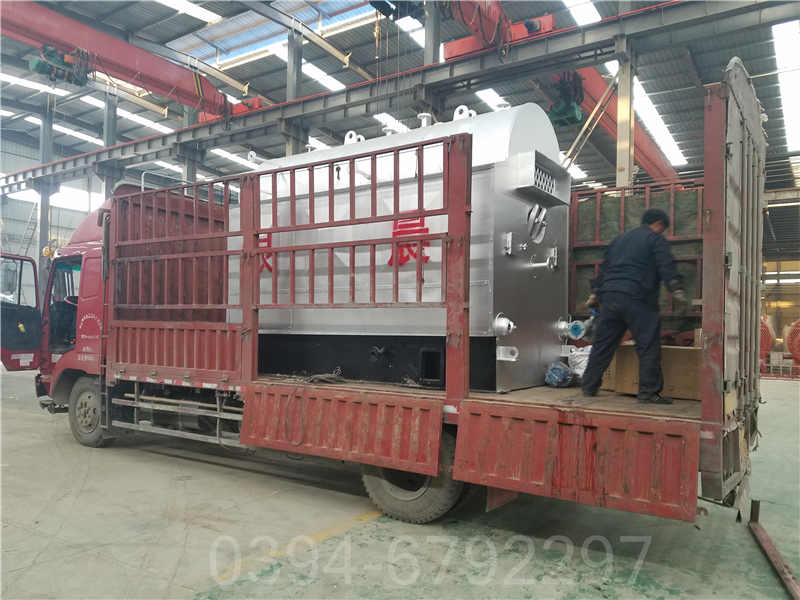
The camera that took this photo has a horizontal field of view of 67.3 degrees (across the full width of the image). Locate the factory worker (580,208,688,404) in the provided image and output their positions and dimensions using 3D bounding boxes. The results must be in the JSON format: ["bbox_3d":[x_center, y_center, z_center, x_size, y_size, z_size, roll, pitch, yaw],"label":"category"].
[{"bbox_3d":[1.873,0.044,4.820,0.520,1.540,0.720,2,-3,-38],"label":"factory worker"}]

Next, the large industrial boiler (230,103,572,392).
[{"bbox_3d":[0.041,-0.555,6.798,3.592,2.790,1.910,-1,-3,33],"label":"large industrial boiler"}]

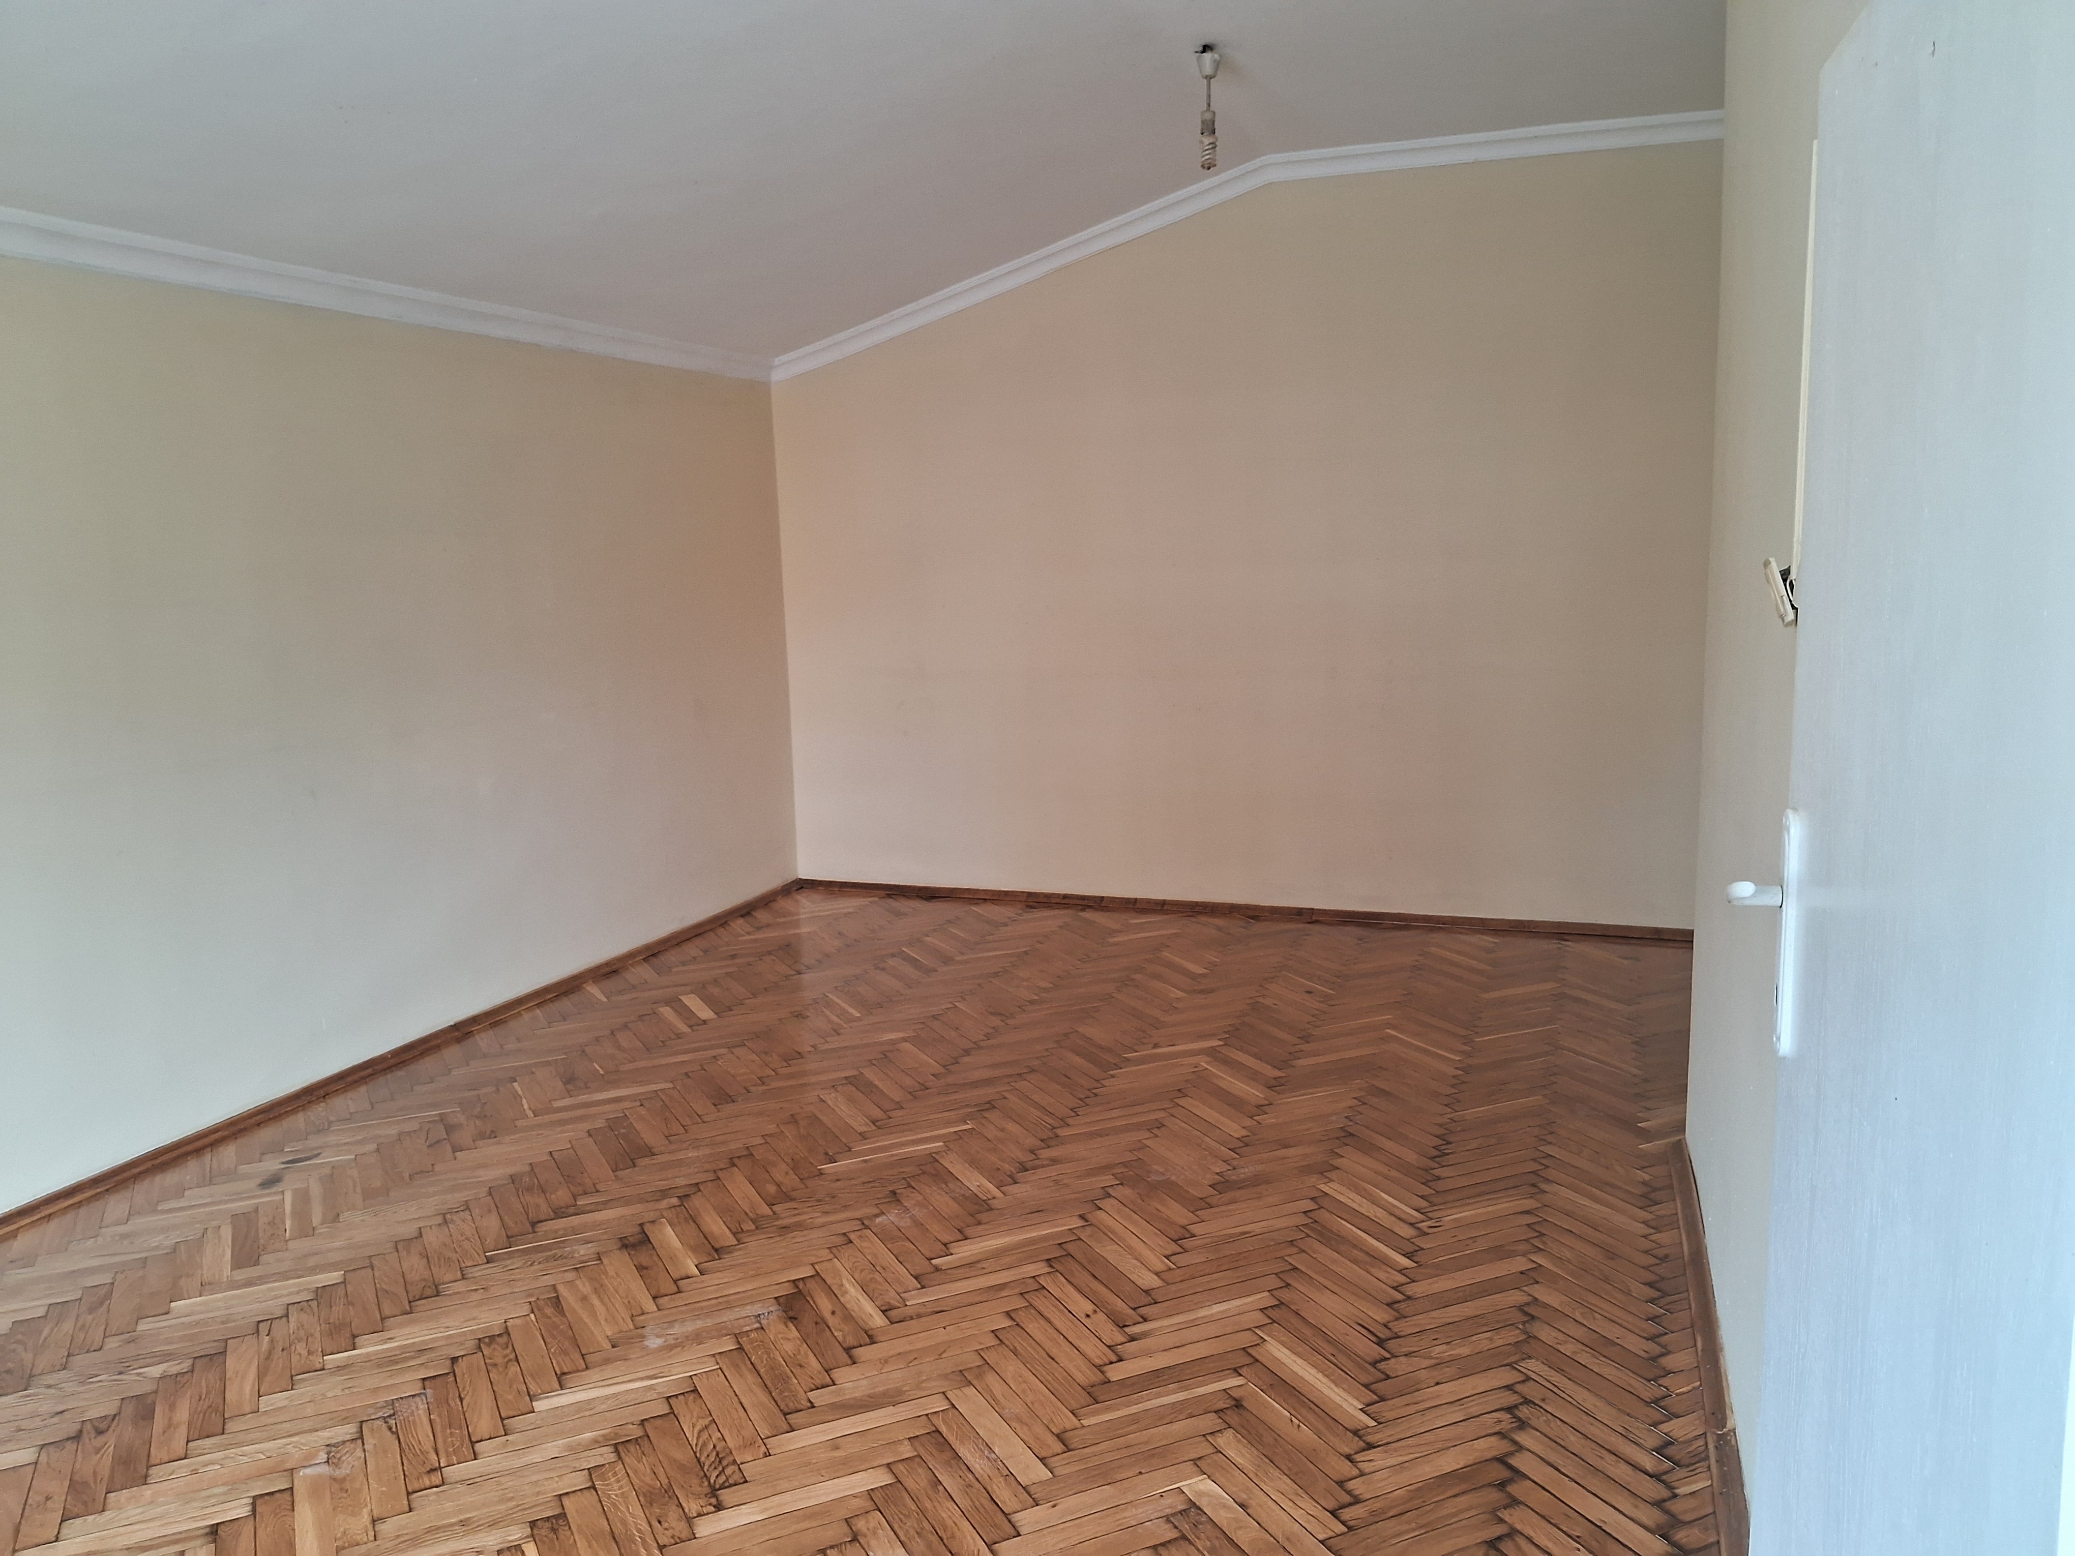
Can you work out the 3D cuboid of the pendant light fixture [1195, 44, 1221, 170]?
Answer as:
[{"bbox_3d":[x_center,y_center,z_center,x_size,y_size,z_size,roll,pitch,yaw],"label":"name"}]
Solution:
[{"bbox_3d":[0.441,-1.733,4.035,0.065,0.307,0.065,2,9,19],"label":"pendant light fixture"}]

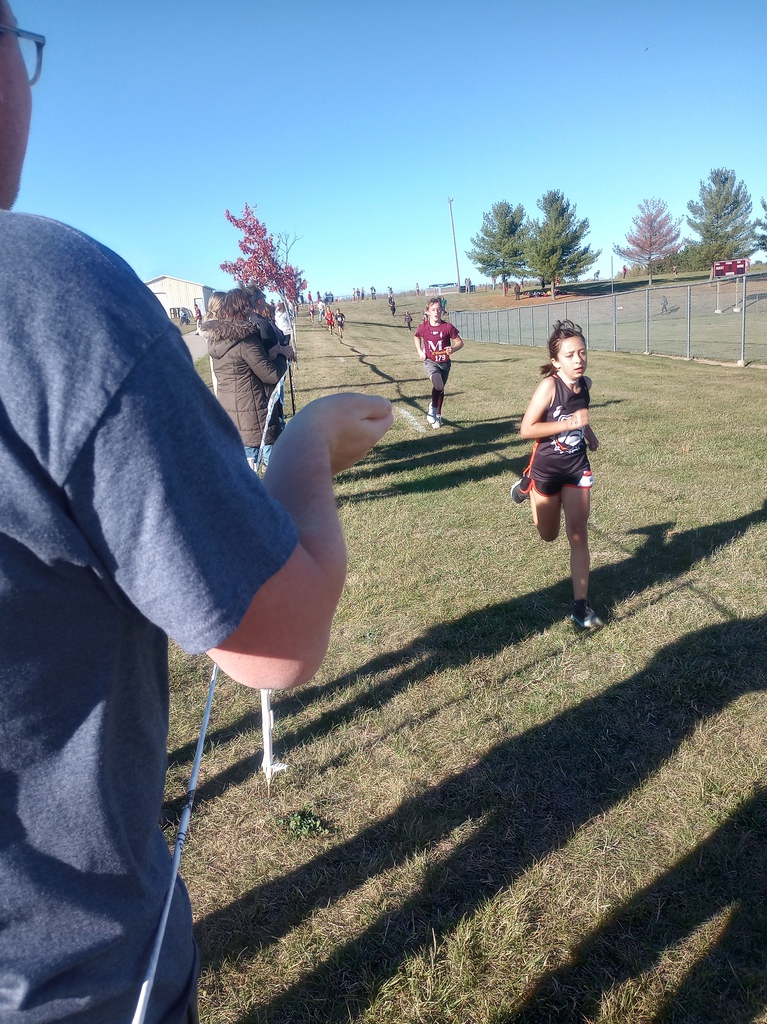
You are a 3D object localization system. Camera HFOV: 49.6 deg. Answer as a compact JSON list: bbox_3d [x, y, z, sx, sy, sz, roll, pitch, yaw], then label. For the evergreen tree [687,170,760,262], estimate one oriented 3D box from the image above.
[{"bbox_3d":[37.596,-31.506,92.000,8.200,12.353,8.000,2,15,22],"label":"evergreen tree"}]

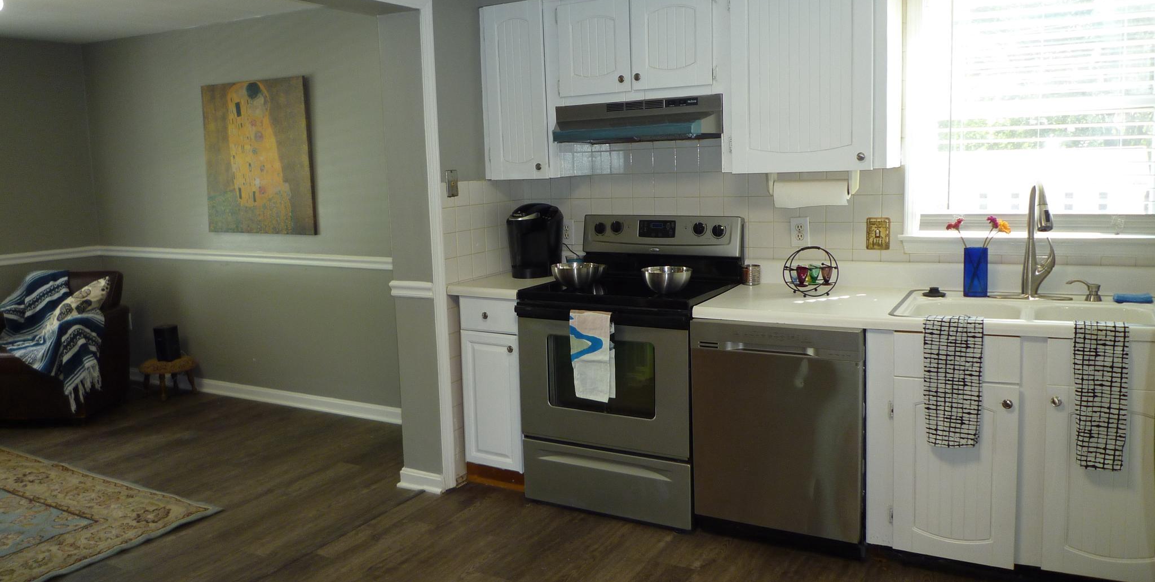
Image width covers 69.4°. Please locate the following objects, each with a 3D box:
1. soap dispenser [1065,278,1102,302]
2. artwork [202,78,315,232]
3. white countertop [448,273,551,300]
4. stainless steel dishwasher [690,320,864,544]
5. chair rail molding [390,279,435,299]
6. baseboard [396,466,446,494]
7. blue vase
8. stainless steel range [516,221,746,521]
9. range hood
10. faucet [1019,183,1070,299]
[{"bbox_3d":[1.794,0.003,2.948,0.110,0.074,0.052,0,10,14],"label":"soap dispenser"},{"bbox_3d":[-1.956,-0.810,5.112,0.910,0.913,0.037,3,9,28],"label":"artwork"},{"bbox_3d":[-0.251,-0.044,3.842,0.364,0.038,0.662,3,11,28],"label":"white countertop"},{"bbox_3d":[0.844,0.475,3.268,0.603,0.816,0.620,3,11,28],"label":"stainless steel dishwasher"},{"bbox_3d":[-0.720,-0.004,3.629,0.235,0.067,0.030,3,11,28],"label":"chair rail molding"},{"bbox_3d":[-0.719,0.866,3.827,0.245,0.102,0.030,3,9,28],"label":"baseboard"},{"bbox_3d":[1.490,-0.075,3.122,0.079,0.187,0.079,3,9,28],"label":"blue vase"},{"bbox_3d":[0.240,0.294,3.587,0.762,1.176,0.715,3,11,28],"label":"stainless steel range"},{"bbox_3d":[0.310,-0.729,3.598,0.761,0.164,0.365,3,9,28],"label":"range hood"},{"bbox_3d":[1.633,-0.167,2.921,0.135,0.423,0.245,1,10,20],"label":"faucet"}]

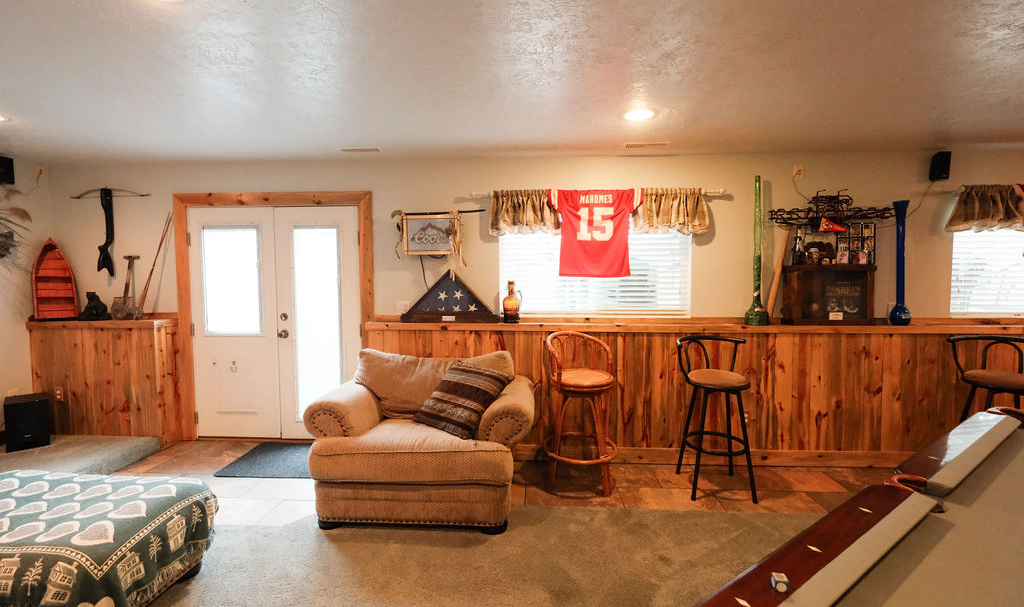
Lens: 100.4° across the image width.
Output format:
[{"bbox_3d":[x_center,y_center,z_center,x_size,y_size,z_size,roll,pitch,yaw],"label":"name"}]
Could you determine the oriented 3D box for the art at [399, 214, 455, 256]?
[{"bbox_3d":[-0.703,-0.586,3.599,0.447,0.354,0.060,0,3,3],"label":"art"}]

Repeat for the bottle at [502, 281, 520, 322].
[{"bbox_3d":[0.004,-0.016,3.429,0.145,0.335,0.130,0,3,3],"label":"bottle"}]

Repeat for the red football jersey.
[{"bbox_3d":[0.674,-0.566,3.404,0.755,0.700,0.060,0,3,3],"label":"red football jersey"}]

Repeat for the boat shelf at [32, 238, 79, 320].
[{"bbox_3d":[-3.866,-0.203,3.614,0.285,0.680,0.120,-2,0,-30],"label":"boat shelf"}]

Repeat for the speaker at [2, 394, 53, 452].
[{"bbox_3d":[-3.837,0.934,3.387,0.310,0.370,0.230,3,4,43],"label":"speaker"}]

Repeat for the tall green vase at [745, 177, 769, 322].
[{"bbox_3d":[1.914,-0.409,3.296,0.168,1.136,0.168,0,3,3],"label":"tall green vase"}]

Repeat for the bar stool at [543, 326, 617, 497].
[{"bbox_3d":[0.476,0.740,2.975,0.510,1.050,0.520,-2,4,-30],"label":"bar stool"}]

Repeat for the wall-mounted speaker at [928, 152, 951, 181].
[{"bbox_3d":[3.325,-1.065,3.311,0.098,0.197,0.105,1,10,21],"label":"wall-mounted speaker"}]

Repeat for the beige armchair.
[{"bbox_3d":[-0.538,0.806,2.839,1.350,0.930,0.970,0,3,3],"label":"beige armchair"}]

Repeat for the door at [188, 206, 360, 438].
[{"bbox_3d":[-2.037,0.177,3.712,1.510,2.030,0.070,0,3,3],"label":"door"}]

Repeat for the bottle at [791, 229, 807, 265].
[{"bbox_3d":[2.215,-0.441,3.299,0.092,0.285,0.090,0,3,3],"label":"bottle"}]

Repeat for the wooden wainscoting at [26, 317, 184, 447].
[{"bbox_3d":[-3.447,0.671,3.643,1.110,1.095,0.270,0,3,3],"label":"wooden wainscoting"}]

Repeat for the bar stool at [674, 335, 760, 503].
[{"bbox_3d":[1.379,0.757,2.925,0.515,1.020,0.510,-1,3,-20],"label":"bar stool"}]

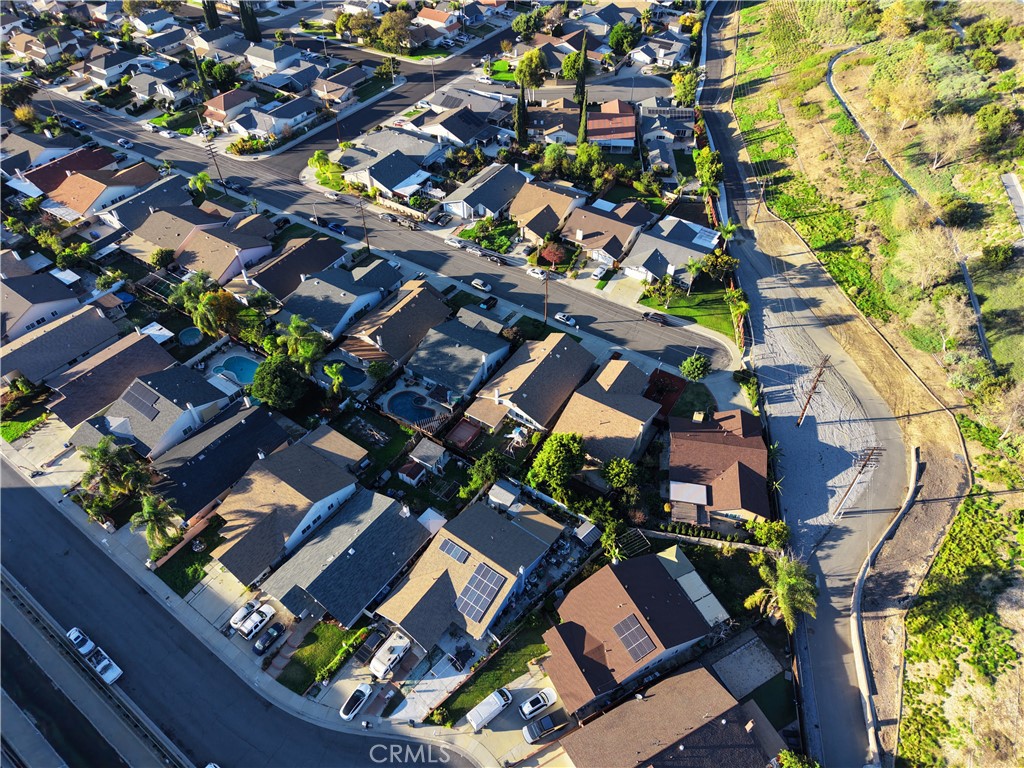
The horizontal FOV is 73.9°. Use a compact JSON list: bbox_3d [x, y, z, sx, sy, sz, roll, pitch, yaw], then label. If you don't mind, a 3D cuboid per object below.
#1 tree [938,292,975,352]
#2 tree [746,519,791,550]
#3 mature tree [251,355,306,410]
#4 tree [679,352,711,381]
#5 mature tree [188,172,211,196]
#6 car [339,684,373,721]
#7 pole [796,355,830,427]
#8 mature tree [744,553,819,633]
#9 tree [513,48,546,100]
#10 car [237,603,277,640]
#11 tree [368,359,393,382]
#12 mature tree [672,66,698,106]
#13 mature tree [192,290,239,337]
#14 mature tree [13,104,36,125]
[{"bbox_3d":[85.130,-11.397,132.166,7.800,11.500,7.800,-1,44,0],"label":"tree"},{"bbox_3d":[37.633,22.687,100.111,5.800,5.200,5.200,-1,46,0],"label":"tree"},{"bbox_3d":[-40.310,0.280,118.140,9.600,10.000,9.600,0,44,0],"label":"mature tree"},{"bbox_3d":[33.320,-2.780,124.670,5.800,5.200,5.800,0,44,0],"label":"tree"},{"bbox_3d":[-81.453,-51.929,178.833,6.000,6.800,6.000,-1,44,0],"label":"mature tree"},{"bbox_3d":[-19.851,40.477,86.579,1.870,1.450,4.720,24,50,22],"label":"car"},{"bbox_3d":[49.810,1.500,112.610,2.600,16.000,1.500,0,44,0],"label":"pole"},{"bbox_3d":[35.352,28.610,90.277,8.800,11.000,8.600,-1,46,0],"label":"mature tree"},{"bbox_3d":[5.913,-98.765,218.127,9.500,17.000,9.500,-1,44,0],"label":"tree"},{"bbox_3d":[-35.150,32.940,94.120,1.950,1.800,4.850,26,50,26],"label":"car"},{"bbox_3d":[-24.060,-2.220,124.670,4.500,4.400,4.500,0,44,0],"label":"tree"},{"bbox_3d":[54.517,-93.097,214.966,8.000,12.500,8.000,-1,44,0],"label":"mature tree"},{"bbox_3d":[-58.960,-14.127,135.908,8.200,8.800,8.000,-1,46,0],"label":"mature tree"},{"bbox_3d":[-121.700,-67.000,169.500,5.000,5.200,5.000,-1,43,0],"label":"mature tree"}]

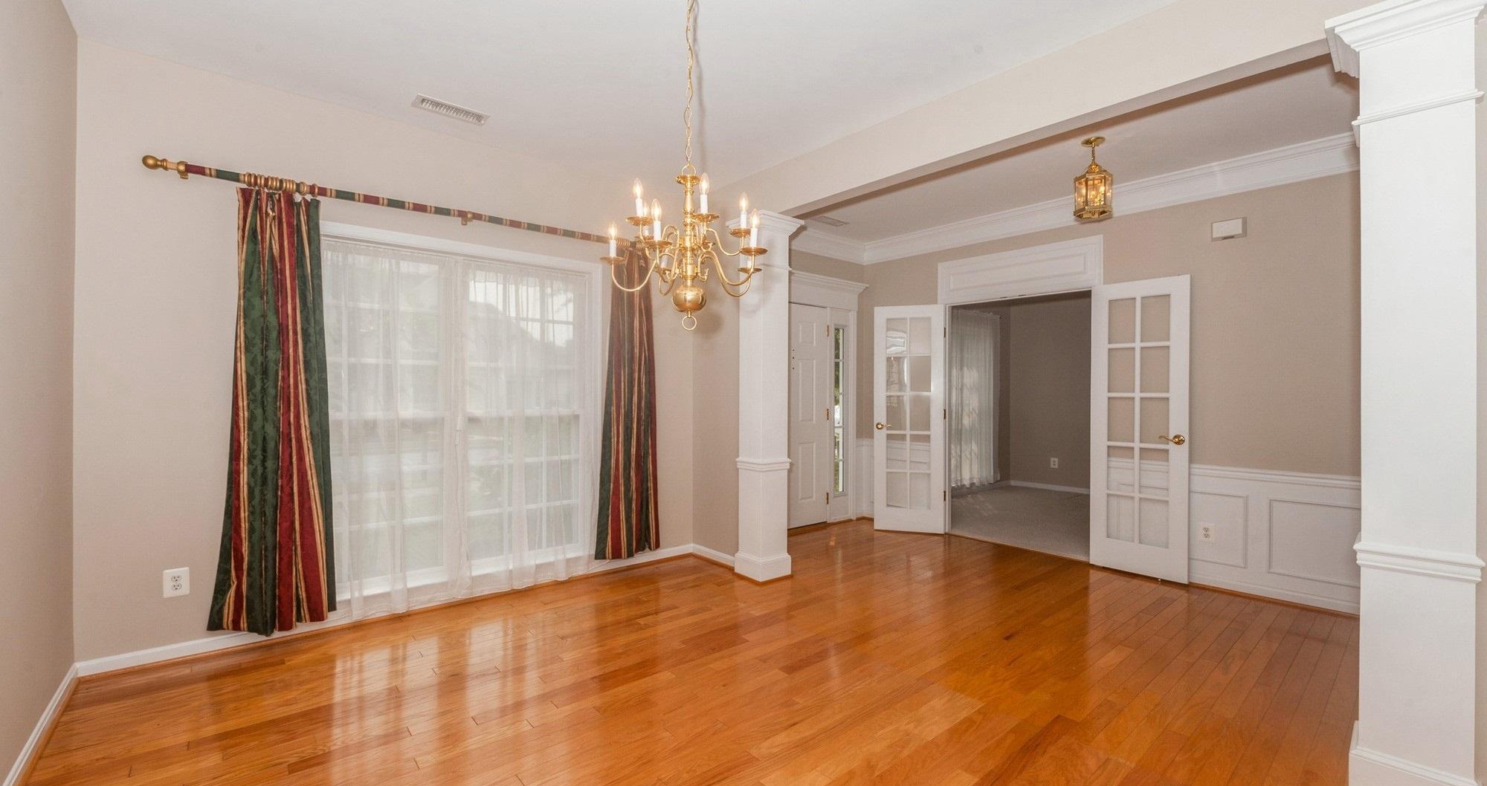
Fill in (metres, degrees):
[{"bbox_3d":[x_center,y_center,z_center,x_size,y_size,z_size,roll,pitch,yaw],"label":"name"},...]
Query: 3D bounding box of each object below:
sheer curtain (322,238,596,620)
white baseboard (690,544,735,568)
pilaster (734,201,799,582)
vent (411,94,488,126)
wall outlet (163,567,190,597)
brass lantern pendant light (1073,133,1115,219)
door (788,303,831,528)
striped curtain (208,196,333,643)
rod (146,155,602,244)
[{"bbox_3d":[-1.655,0.191,3.471,1.660,2.060,0.100,0,0,-38],"label":"sheer curtain"},{"bbox_3d":[-0.237,1.197,4.240,0.020,0.095,0.520,0,0,-39],"label":"white baseboard"},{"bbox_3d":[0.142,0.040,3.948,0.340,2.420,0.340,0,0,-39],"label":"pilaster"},{"bbox_3d":[-1.574,-1.517,3.119,0.352,0.020,0.163,0,0,-38],"label":"vent"},{"bbox_3d":[-2.636,0.881,2.688,0.084,0.124,0.010,0,0,-38],"label":"wall outlet"},{"bbox_3d":[2.036,-1.251,3.360,0.205,0.440,0.190,0,0,23],"label":"brass lantern pendant light"},{"bbox_3d":[0.439,0.205,5.230,0.910,2.030,0.050,0,0,-39],"label":"door"},{"bbox_3d":[-2.294,0.107,2.833,0.490,2.140,0.140,0,0,-38],"label":"striped curtain"},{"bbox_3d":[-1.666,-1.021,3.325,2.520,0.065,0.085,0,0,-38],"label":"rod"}]

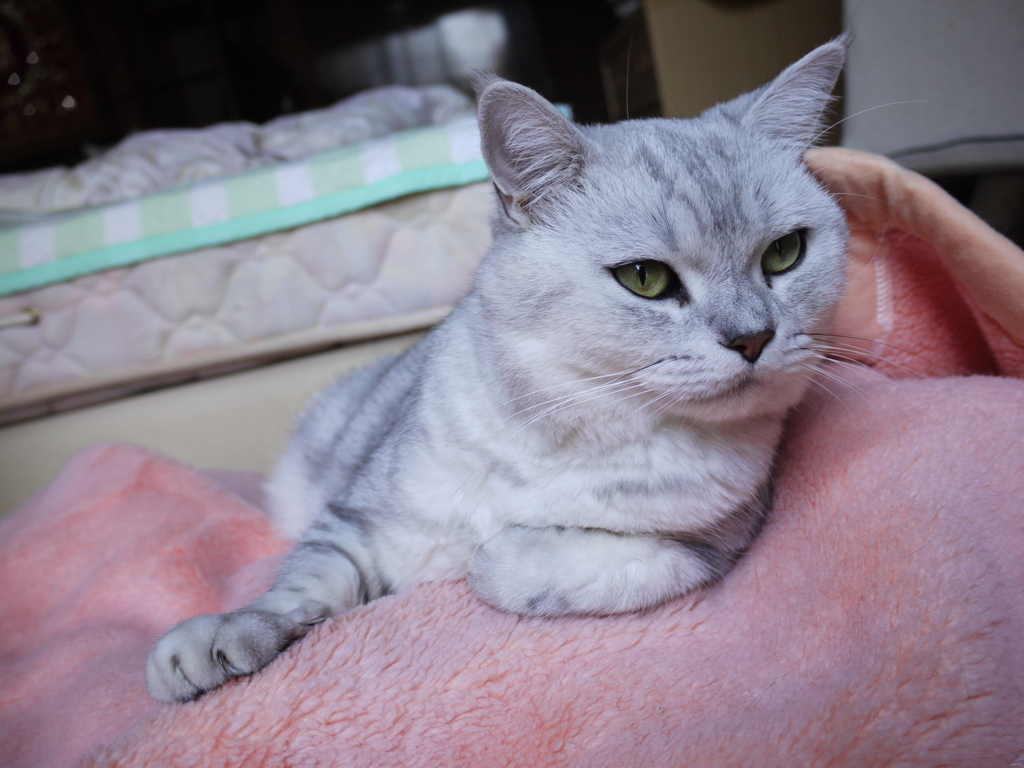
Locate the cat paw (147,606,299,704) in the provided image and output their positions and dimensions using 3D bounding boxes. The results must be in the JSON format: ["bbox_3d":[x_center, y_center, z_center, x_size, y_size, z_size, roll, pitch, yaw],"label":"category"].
[{"bbox_3d":[-0.109,0.101,0.312,0.056,0.029,0.041,-29,25,-35],"label":"cat paw"}]

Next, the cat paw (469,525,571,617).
[{"bbox_3d":[0.003,0.069,0.307,0.040,0.032,0.037,-12,21,-8],"label":"cat paw"}]

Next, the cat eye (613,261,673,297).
[{"bbox_3d":[0.046,-0.037,0.293,0.022,0.014,0.012,-7,19,9],"label":"cat eye"}]

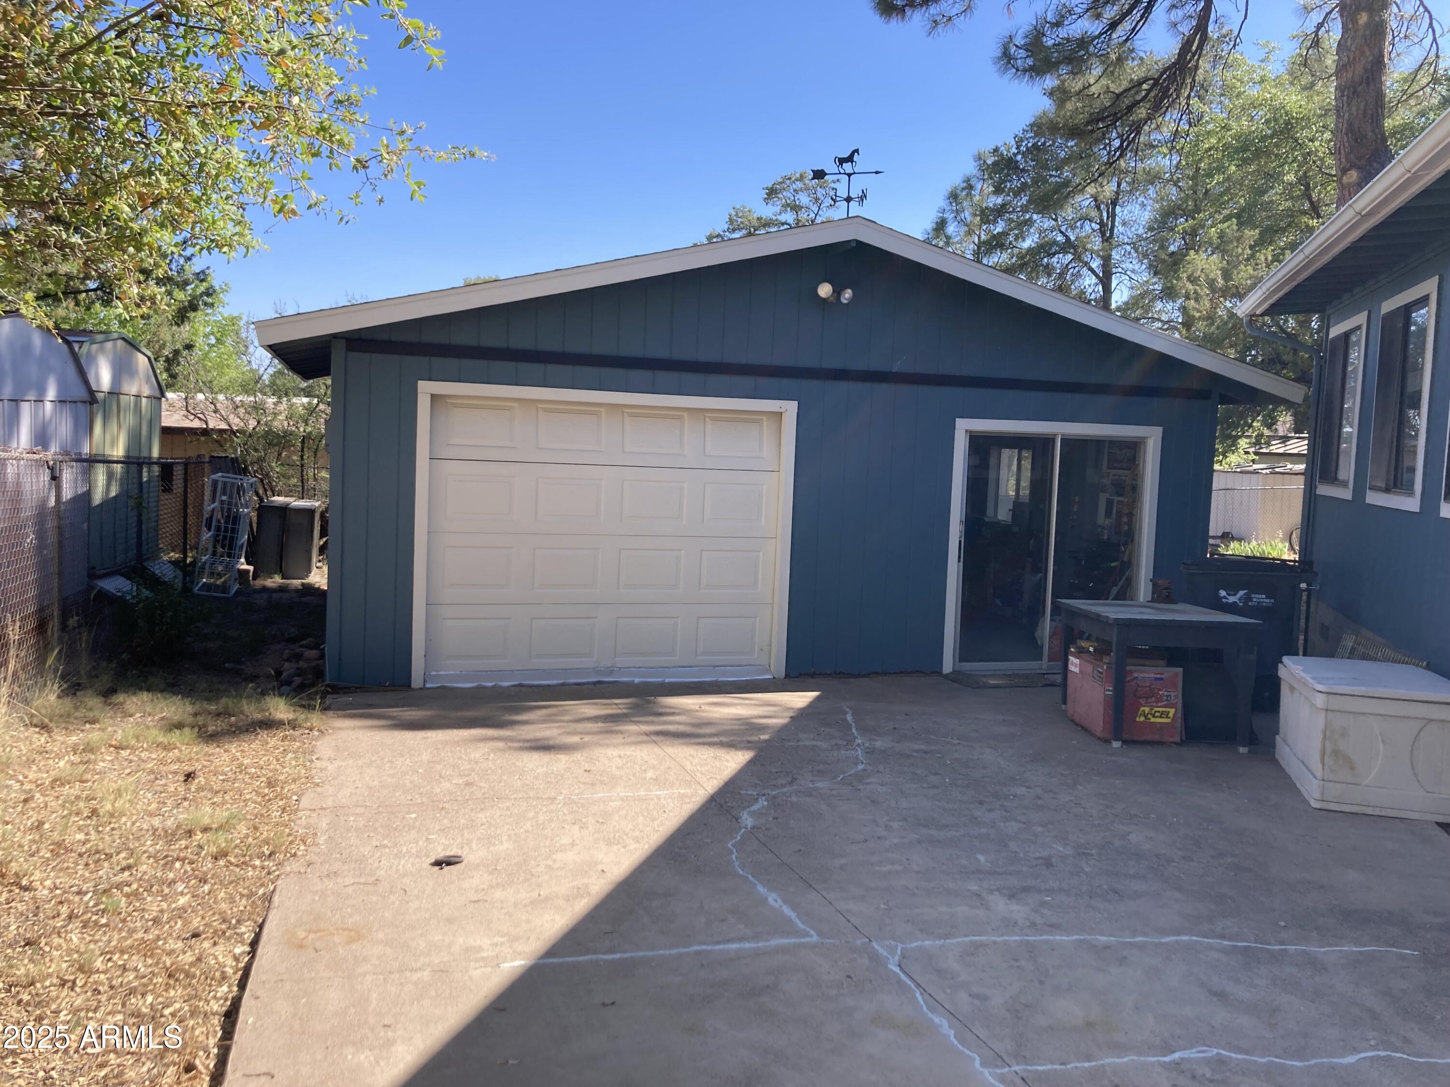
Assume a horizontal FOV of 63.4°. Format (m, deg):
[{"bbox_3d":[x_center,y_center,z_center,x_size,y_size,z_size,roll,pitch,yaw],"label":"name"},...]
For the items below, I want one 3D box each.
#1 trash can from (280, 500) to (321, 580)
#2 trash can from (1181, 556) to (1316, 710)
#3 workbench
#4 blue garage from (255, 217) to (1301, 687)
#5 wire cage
[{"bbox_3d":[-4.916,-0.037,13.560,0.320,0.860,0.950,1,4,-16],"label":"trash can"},{"bbox_3d":[3.930,0.665,8.860,0.840,1.070,0.700,3,4,20],"label":"trash can"},{"bbox_3d":[2.800,0.845,7.760,0.950,0.805,1.000,2,4,-5],"label":"workbench"},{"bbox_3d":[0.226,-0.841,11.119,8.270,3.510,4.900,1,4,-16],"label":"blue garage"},{"bbox_3d":[-5.049,-0.103,11.873,0.340,1.130,0.780,9,3,-18],"label":"wire cage"}]

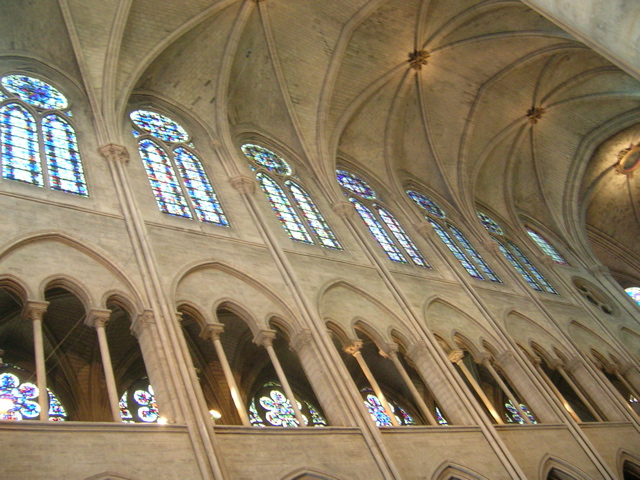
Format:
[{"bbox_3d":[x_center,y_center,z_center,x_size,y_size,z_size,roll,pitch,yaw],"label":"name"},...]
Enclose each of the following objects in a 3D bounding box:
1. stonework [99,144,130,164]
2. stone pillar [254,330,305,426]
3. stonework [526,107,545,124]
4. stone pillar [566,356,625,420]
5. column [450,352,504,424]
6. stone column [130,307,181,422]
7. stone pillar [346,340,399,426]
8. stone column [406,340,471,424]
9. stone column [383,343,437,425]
[{"bbox_3d":[-7.969,-3.310,25.093,1.050,0.550,0.600,12,-57,-37],"label":"stonework"},{"bbox_3d":[-1.129,4.422,20.300,0.620,3.750,0.620,12,-57,-36],"label":"stone pillar"},{"bbox_3d":[15.035,-8.682,45.151,1.000,0.550,1.000,-16,-44,-16],"label":"stonework"},{"bbox_3d":[13.178,7.360,31.318,0.950,3.900,0.850,12,-57,-36],"label":"stone pillar"},{"bbox_3d":[6.357,5.979,25.843,0.620,3.750,0.620,12,-57,-36],"label":"column"},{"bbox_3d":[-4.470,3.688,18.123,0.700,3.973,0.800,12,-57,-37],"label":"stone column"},{"bbox_3d":[1.954,5.068,23.041,0.500,3.973,0.500,12,-57,-37],"label":"stone pillar"},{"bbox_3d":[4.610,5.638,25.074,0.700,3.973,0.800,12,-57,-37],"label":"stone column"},{"bbox_3d":[3.376,5.370,23.602,0.620,3.750,0.620,12,-57,-36],"label":"stone column"}]

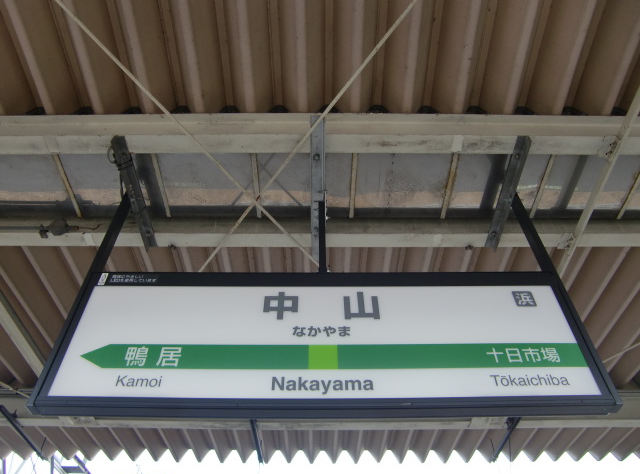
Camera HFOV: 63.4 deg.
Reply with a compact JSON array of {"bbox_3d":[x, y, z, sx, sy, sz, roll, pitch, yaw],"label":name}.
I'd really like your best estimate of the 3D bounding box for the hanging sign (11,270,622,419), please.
[{"bbox_3d":[0.025,0.416,2.146,2.144,0.679,0.097,0,-48,-1],"label":"hanging sign"}]

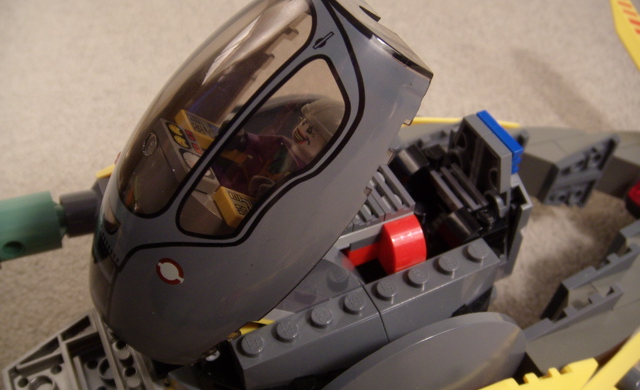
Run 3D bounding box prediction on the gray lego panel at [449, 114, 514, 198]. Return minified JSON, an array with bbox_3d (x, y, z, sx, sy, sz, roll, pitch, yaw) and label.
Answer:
[{"bbox_3d":[0.041,-0.009,0.176,0.004,0.017,0.019,-24,51,-12],"label":"gray lego panel"}]

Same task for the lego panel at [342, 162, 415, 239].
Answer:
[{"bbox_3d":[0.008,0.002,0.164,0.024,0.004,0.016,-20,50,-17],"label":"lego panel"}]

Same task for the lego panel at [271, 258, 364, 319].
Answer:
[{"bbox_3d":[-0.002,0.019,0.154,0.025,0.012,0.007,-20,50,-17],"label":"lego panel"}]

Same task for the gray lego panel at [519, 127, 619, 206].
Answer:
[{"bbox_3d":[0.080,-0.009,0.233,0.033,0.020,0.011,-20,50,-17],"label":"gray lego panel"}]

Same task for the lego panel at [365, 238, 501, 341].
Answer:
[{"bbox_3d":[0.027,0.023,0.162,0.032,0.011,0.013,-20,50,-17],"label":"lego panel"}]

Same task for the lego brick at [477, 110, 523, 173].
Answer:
[{"bbox_3d":[0.044,-0.013,0.174,0.003,0.008,0.016,-24,51,-12],"label":"lego brick"}]

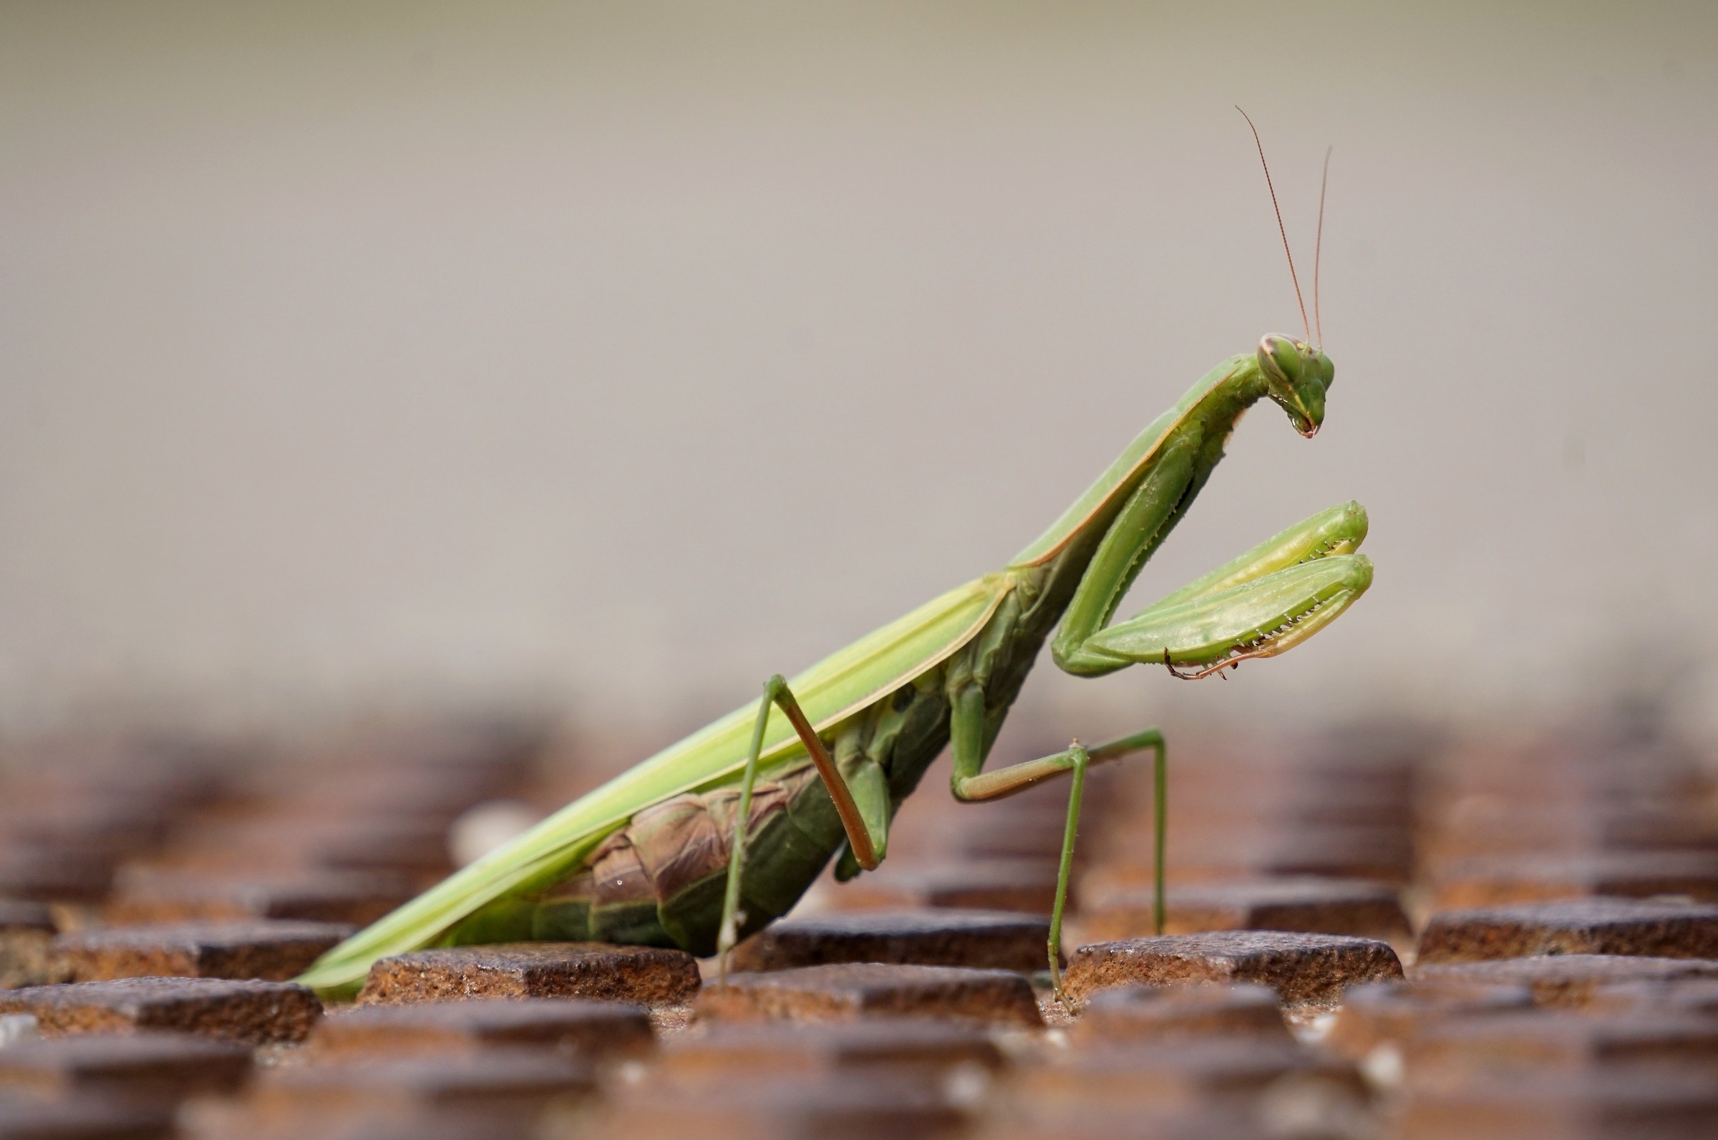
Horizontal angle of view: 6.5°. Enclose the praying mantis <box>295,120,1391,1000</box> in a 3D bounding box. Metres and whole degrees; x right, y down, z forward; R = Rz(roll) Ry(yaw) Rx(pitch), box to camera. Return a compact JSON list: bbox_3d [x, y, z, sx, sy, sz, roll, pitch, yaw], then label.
[{"bbox_3d":[-0.001,-0.001,0.920,0.067,0.053,0.029,1,6,11],"label":"praying mantis"}]

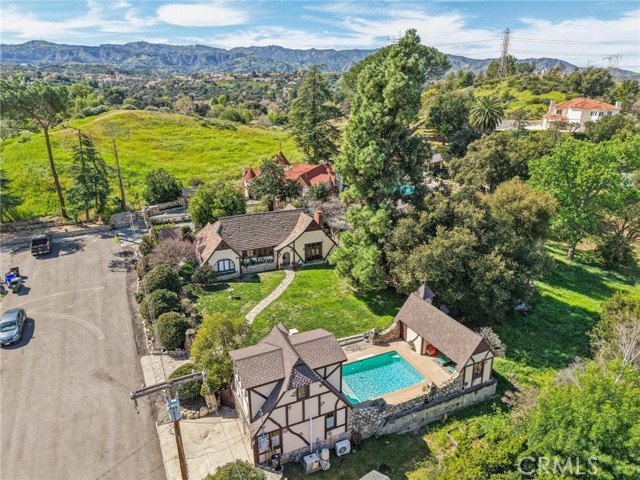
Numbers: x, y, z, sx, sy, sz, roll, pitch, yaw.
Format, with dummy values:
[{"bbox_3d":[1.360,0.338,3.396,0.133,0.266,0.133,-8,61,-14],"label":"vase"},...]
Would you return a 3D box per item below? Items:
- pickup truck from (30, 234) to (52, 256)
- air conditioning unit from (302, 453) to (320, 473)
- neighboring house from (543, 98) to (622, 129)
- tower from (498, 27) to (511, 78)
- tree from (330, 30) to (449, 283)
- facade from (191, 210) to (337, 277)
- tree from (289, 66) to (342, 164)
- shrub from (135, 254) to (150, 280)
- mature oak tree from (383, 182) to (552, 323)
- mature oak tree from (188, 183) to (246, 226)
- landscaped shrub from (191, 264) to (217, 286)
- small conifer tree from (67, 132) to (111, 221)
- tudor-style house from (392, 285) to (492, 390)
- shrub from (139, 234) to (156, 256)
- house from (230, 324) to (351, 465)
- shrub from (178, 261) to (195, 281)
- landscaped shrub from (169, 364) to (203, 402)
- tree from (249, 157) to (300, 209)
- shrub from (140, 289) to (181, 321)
[{"bbox_3d":[-36.425,0.458,58.023,2.000,1.860,5.400,-10,21,-25],"label":"pickup truck"},{"bbox_3d":[-0.455,13.390,26.541,0.800,0.770,0.500,-8,20,-23],"label":"air conditioning unit"},{"bbox_3d":[84.649,-40.680,143.000,12.800,8.600,18.000,-2,19,-7],"label":"neighboring house"},{"bbox_3d":[170.415,-171.430,408.495,8.500,41.000,8.000,0,19,0],"label":"tower"},{"bbox_3d":[7.080,-7.621,45.220,11.500,26.000,11.000,3,20,8],"label":"tree"},{"bbox_3d":[-7.011,-0.579,55.347,16.300,6.200,9.800,-8,21,-20],"label":"facade"},{"bbox_3d":[-1.000,-24.400,100.000,12.000,25.500,12.000,0,19,0],"label":"tree"},{"bbox_3d":[-20.501,3.176,51.246,1.800,2.100,2.300,-8,21,-21],"label":"shrub"},{"bbox_3d":[16.509,-0.504,47.704,17.200,12.600,15.800,6,20,19],"label":"mature oak tree"},{"bbox_3d":[-16.400,-5.650,71.300,9.000,6.900,8.200,0,19,0],"label":"mature oak tree"},{"bbox_3d":[-12.794,3.899,48.727,2.800,2.200,2.500,-6,20,-15],"label":"landscaped shrub"},{"bbox_3d":[-33.639,-9.062,64.335,5.800,13.400,5.400,-1,20,0],"label":"small conifer tree"},{"bbox_3d":[11.139,8.452,39.882,4.030,4.990,9.380,-9,21,-23],"label":"tudor-style house"},{"bbox_3d":[-21.291,0.741,54.764,2.100,2.300,2.000,-1,20,0],"label":"shrub"},{"bbox_3d":[-2.220,10.966,33.798,7.910,8.320,6.050,-9,21,-23],"label":"house"},{"bbox_3d":[-15.200,3.500,50.600,1.750,2.100,1.750,0,19,0],"label":"shrub"},{"bbox_3d":[-9.250,9.850,30.600,2.250,2.650,2.250,0,19,0],"label":"landscaped shrub"},{"bbox_3d":[-7.645,-9.644,73.679,8.600,8.600,8.200,-2,19,-6],"label":"tree"},{"bbox_3d":[-15.063,6.236,42.569,3.100,2.600,3.000,-1,20,0],"label":"shrub"}]

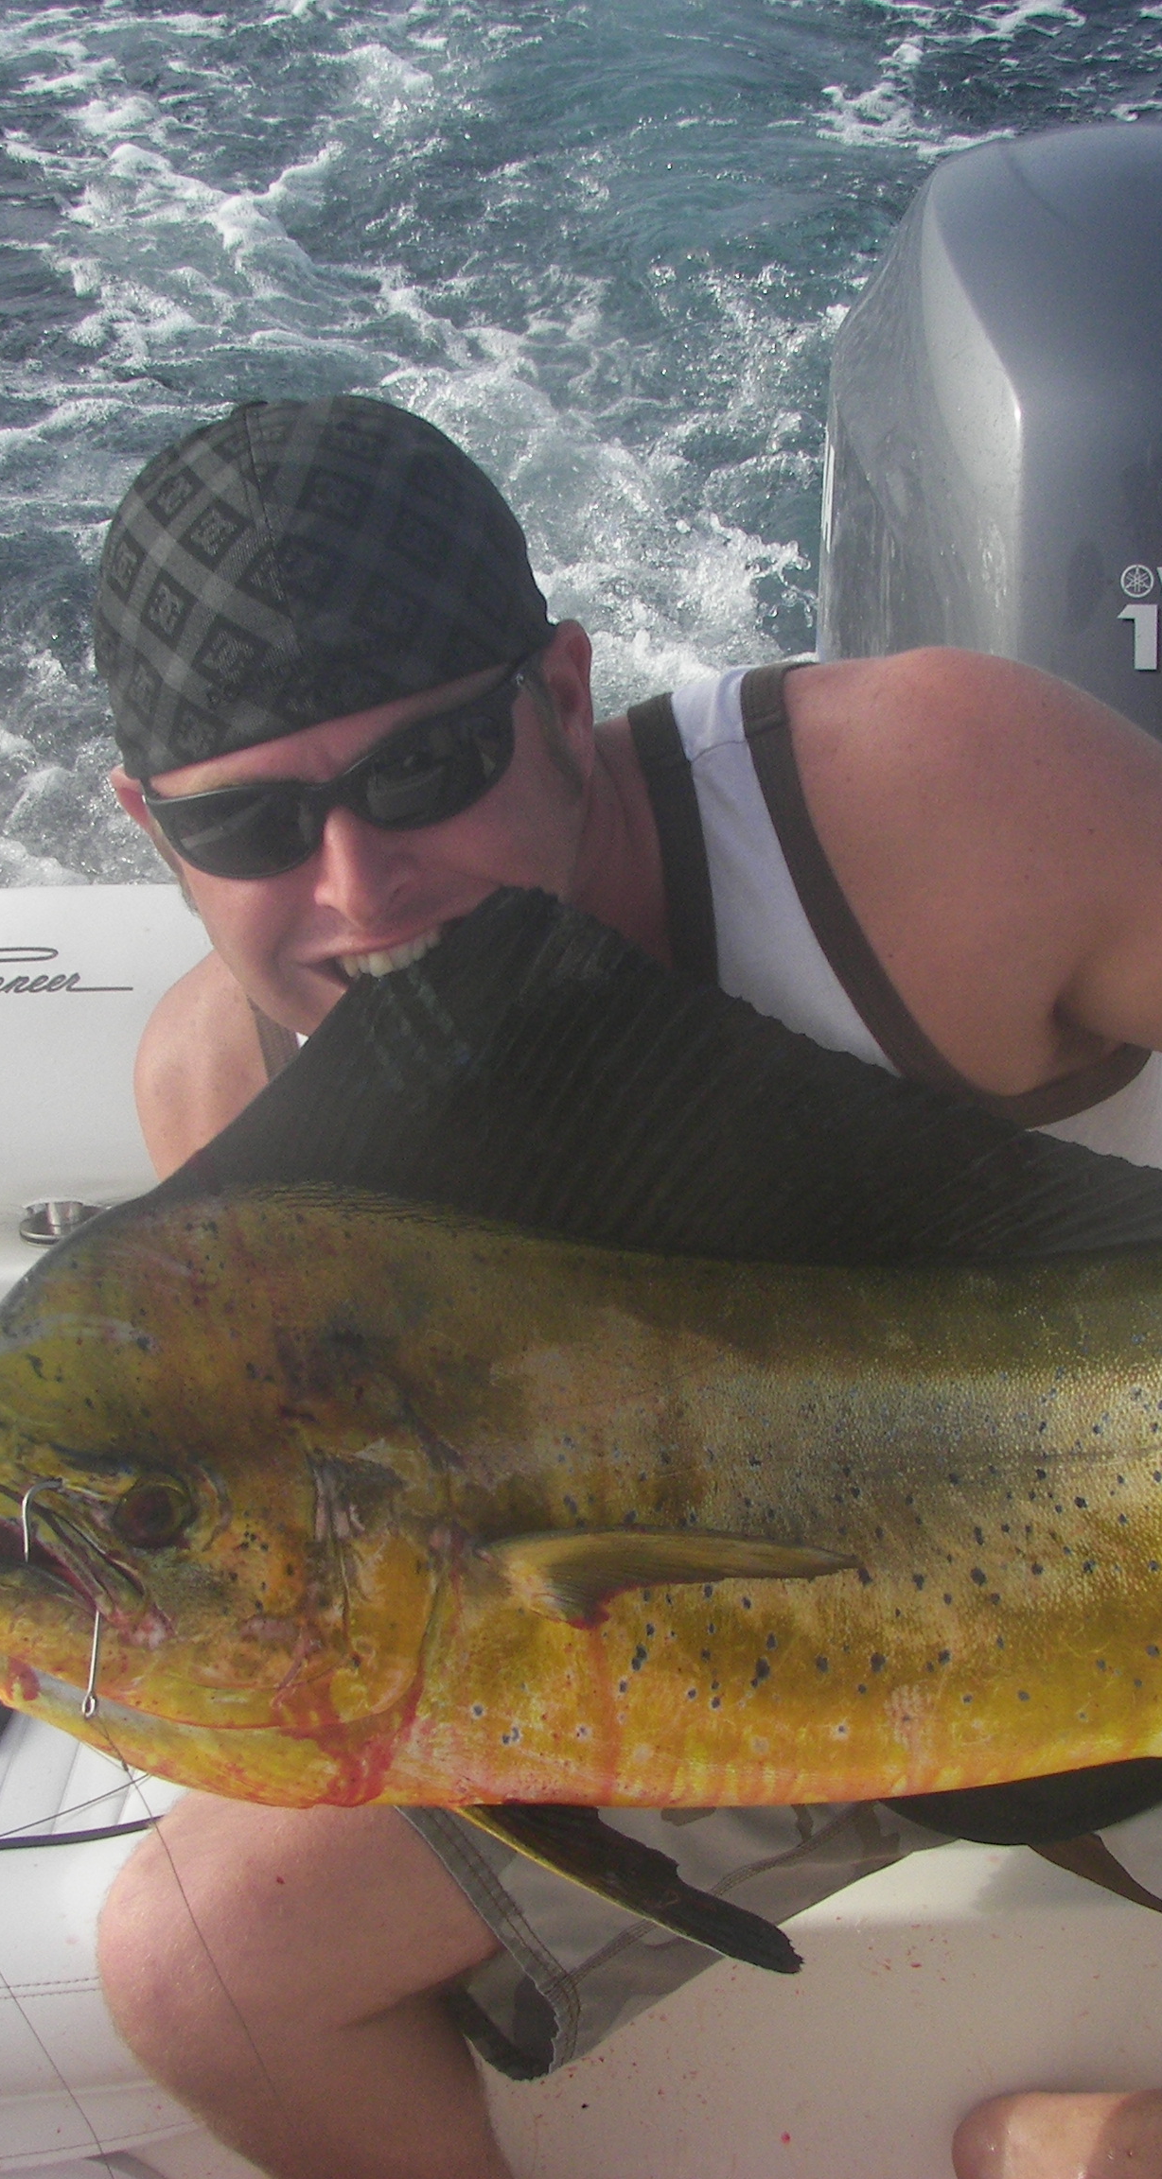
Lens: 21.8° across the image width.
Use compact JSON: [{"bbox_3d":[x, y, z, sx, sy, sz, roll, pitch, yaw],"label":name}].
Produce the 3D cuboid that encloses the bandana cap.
[{"bbox_3d":[-0.097,-0.196,1.185,0.180,0.142,0.215,-19,13,16],"label":"bandana cap"}]

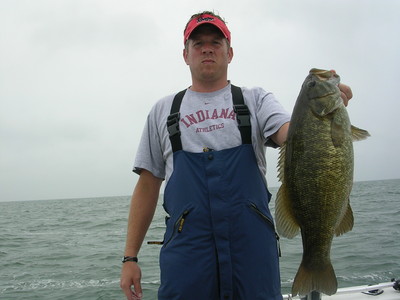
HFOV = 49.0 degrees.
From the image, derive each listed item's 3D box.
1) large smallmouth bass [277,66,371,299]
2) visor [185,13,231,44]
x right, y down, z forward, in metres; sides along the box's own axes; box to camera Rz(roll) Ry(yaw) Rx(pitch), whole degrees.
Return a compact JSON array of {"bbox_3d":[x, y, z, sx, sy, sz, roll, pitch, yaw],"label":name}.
[{"bbox_3d":[0.300,0.080,1.080,0.225,0.550,0.115,0,-4,18],"label":"large smallmouth bass"},{"bbox_3d":[0.028,-0.445,1.655,0.175,0.100,0.260,-4,-12,2],"label":"visor"}]

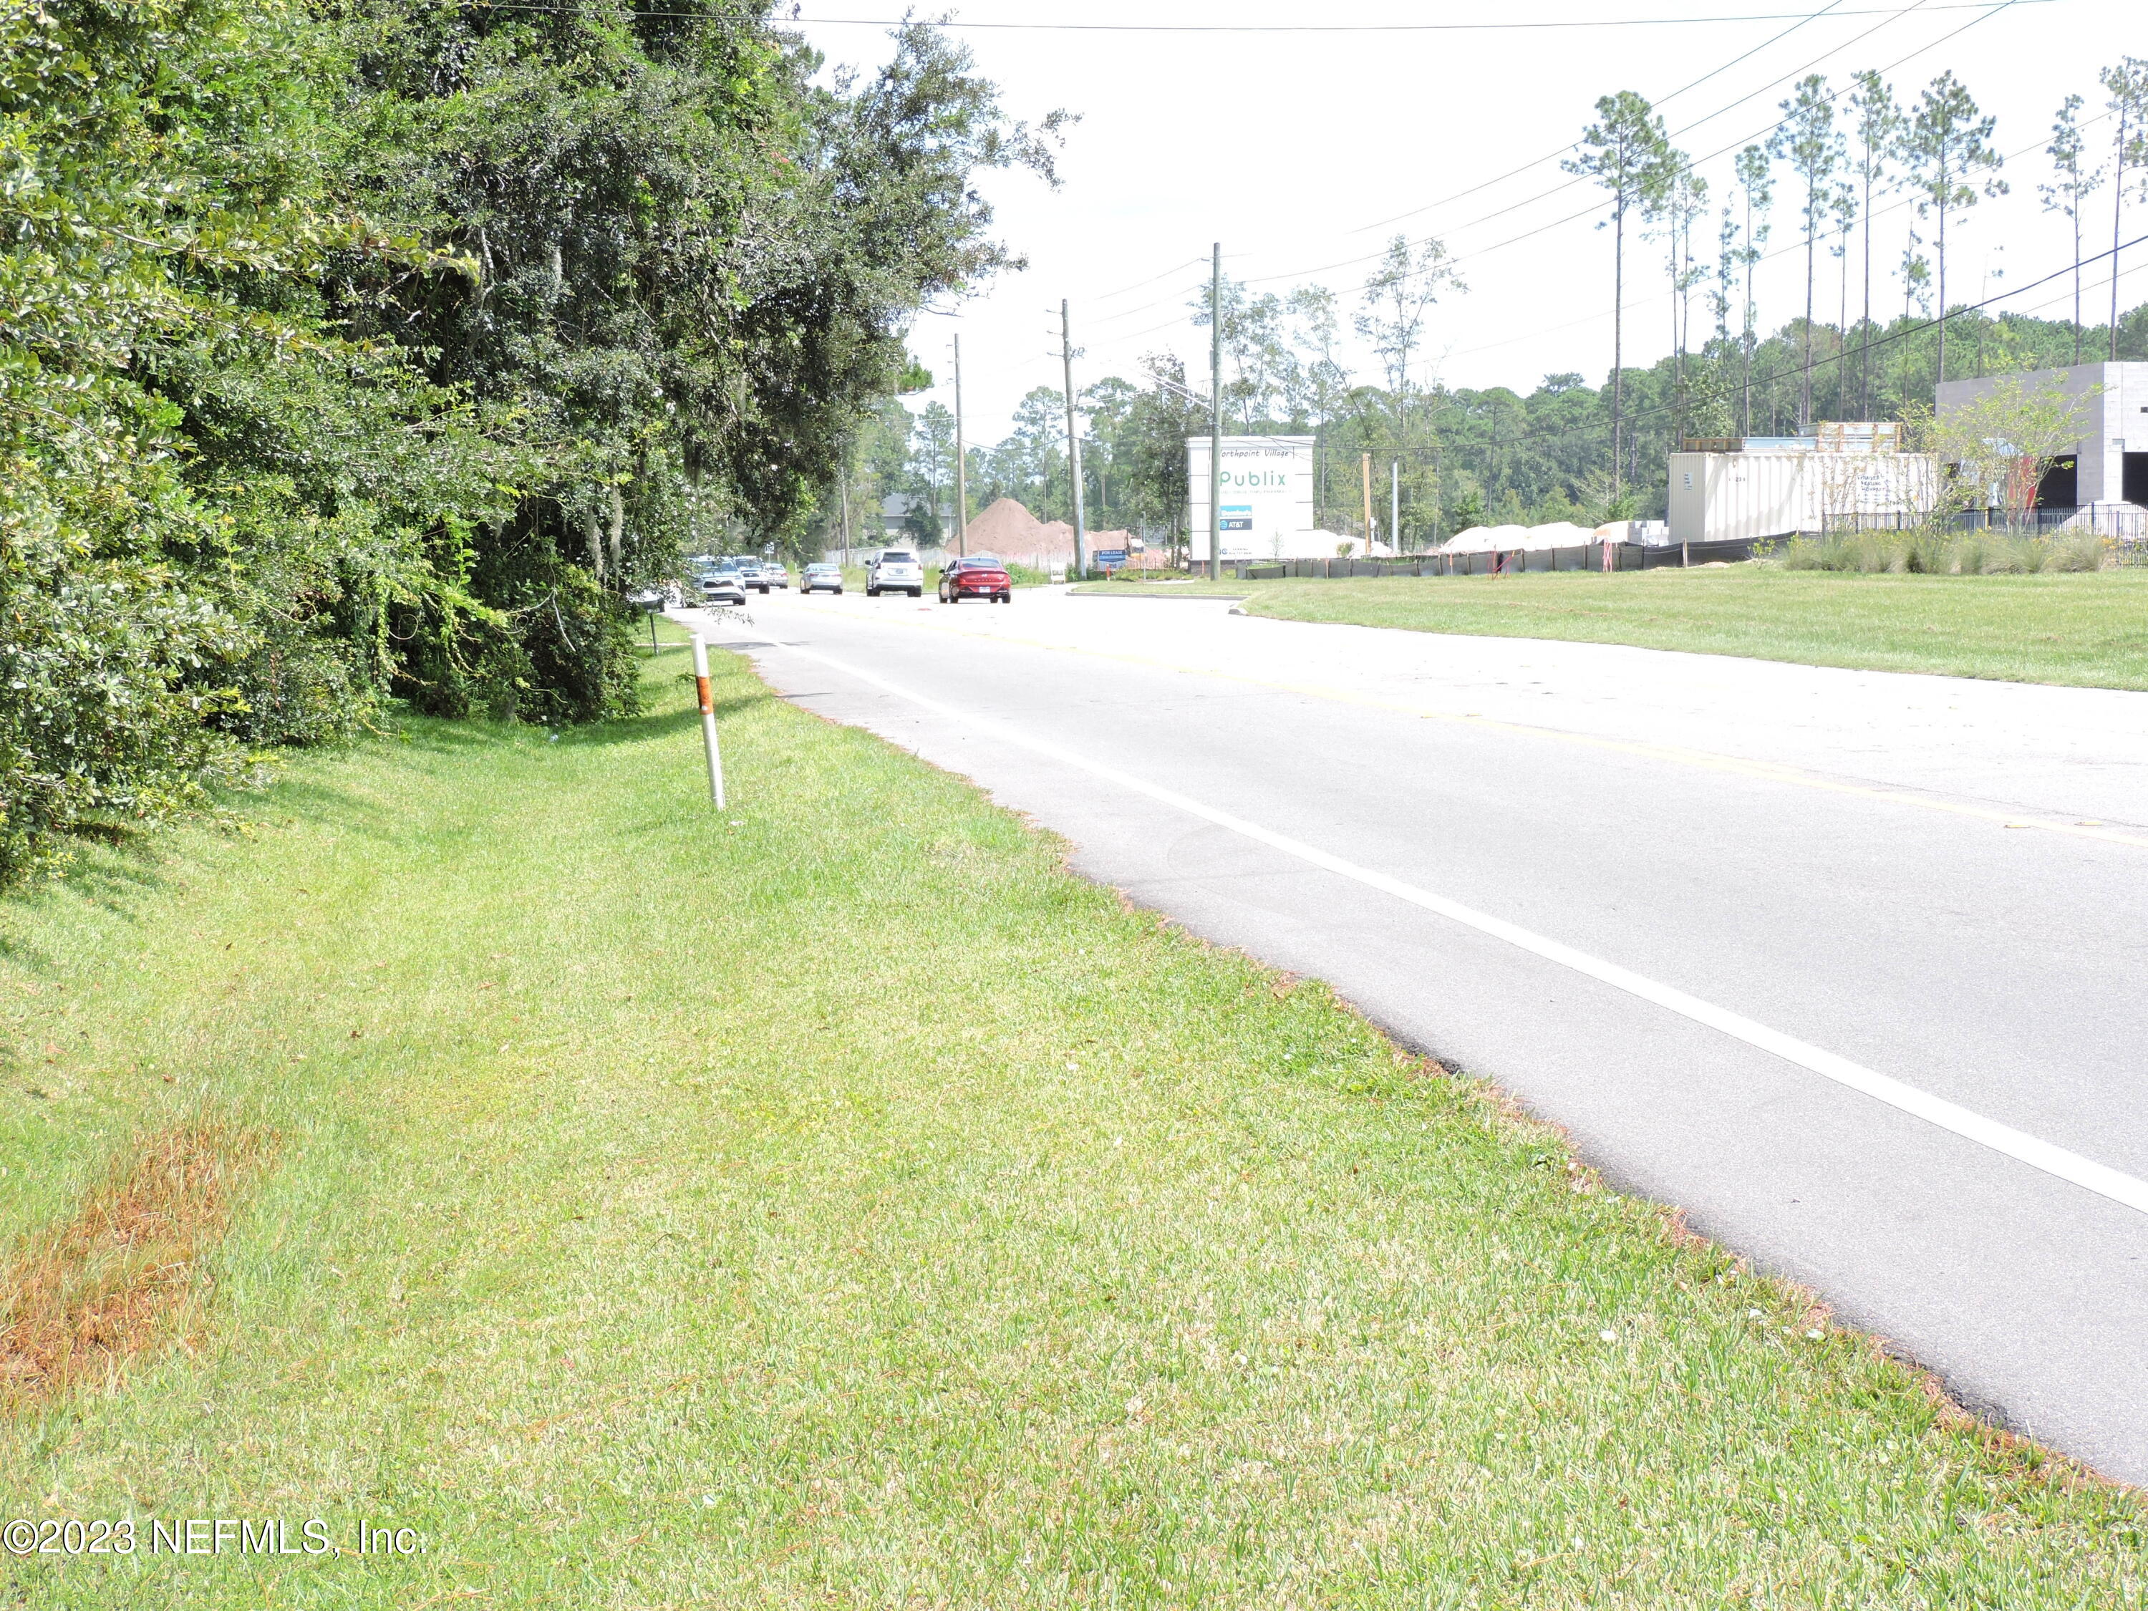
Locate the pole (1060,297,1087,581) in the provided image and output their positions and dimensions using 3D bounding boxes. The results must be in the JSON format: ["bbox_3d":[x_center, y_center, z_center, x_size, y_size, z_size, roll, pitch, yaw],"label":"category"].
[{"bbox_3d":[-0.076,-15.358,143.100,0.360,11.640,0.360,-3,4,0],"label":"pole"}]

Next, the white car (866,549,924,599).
[{"bbox_3d":[-6.781,-8.766,129.000,1.900,1.790,4.750,-1,4,-9],"label":"white car"}]

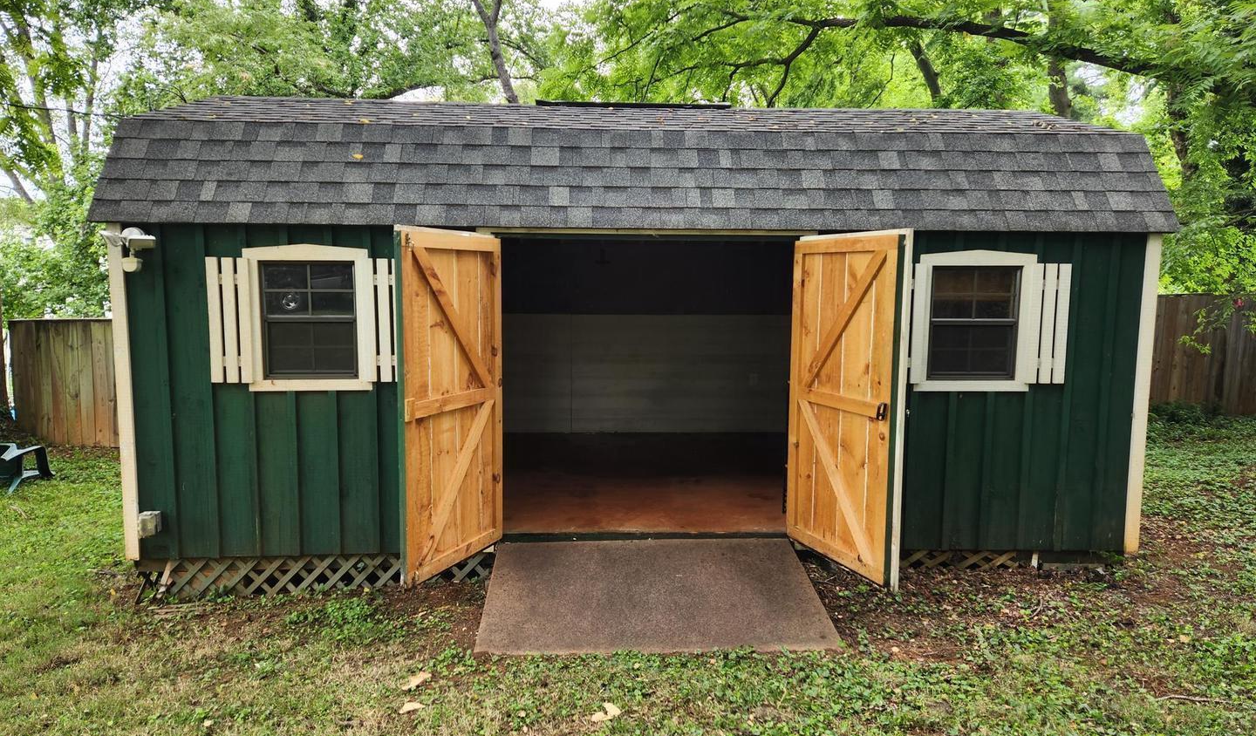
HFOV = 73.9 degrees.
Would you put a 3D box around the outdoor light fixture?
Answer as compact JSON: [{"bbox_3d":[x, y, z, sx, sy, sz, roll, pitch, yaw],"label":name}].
[{"bbox_3d":[-2.744,-0.652,4.610,0.265,0.240,0.180,0,6,-2],"label":"outdoor light fixture"}]

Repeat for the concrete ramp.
[{"bbox_3d":[0.124,1.196,4.440,1.730,0.220,1.100,0,6,-2],"label":"concrete ramp"}]

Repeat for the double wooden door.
[{"bbox_3d":[0.101,0.178,4.512,2.530,1.800,0.860,0,6,-2],"label":"double wooden door"}]

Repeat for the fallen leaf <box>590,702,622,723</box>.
[{"bbox_3d":[-0.085,1.390,3.354,0.120,0.030,0.110,0,6,-2],"label":"fallen leaf"}]

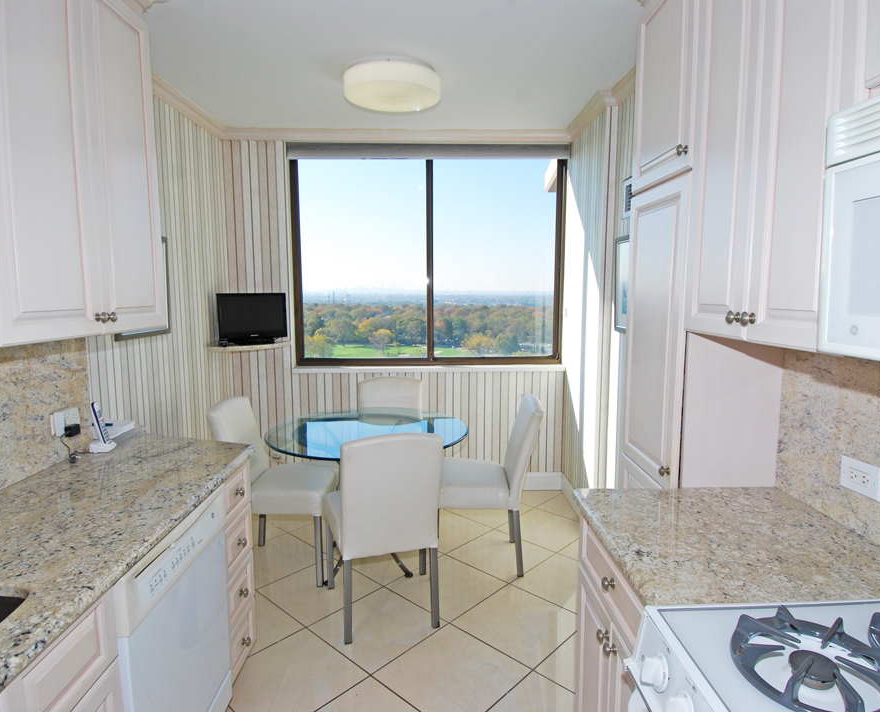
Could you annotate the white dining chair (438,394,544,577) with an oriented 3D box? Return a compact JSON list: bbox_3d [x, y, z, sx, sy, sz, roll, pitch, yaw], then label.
[{"bbox_3d":[0.242,0.687,2.982,0.570,0.939,0.495,0,7,1],"label":"white dining chair"}]

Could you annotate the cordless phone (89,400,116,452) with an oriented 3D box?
[{"bbox_3d":[-1.257,0.261,1.992,0.085,0.180,0.070,-1,7,-7],"label":"cordless phone"}]

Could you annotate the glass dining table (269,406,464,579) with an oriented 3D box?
[{"bbox_3d":[-0.383,0.780,2.994,1.100,0.752,1.100,0,7,-1],"label":"glass dining table"}]

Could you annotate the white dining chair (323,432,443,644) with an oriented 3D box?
[{"bbox_3d":[-0.257,0.747,2.482,0.495,0.939,0.570,-2,7,-15],"label":"white dining chair"}]

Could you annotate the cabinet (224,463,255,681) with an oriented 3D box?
[{"bbox_3d":[-1.047,0.791,1.999,0.600,0.785,0.290,0,7,-1],"label":"cabinet"}]

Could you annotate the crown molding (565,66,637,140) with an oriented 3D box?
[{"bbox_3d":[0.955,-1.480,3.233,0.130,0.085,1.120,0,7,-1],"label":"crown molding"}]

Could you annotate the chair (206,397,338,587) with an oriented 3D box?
[{"bbox_3d":[-0.876,0.694,2.933,0.570,0.939,0.495,0,7,1],"label":"chair"}]

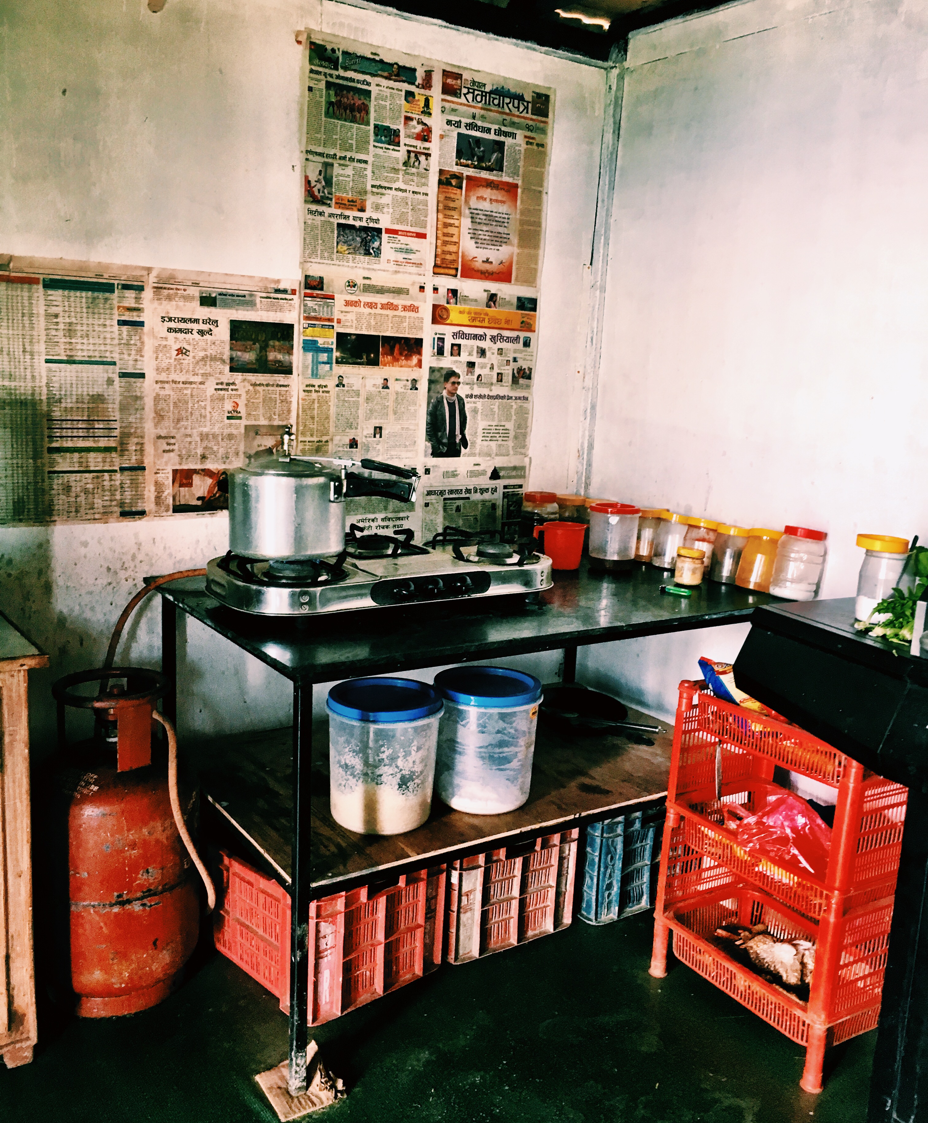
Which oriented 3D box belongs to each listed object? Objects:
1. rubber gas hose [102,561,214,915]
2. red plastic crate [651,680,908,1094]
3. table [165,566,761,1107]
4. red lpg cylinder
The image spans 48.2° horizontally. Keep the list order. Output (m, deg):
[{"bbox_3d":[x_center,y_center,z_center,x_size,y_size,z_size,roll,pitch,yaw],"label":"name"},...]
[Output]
[{"bbox_3d":[-0.630,0.371,2.143,0.197,0.766,0.354,-5,14,-34],"label":"rubber gas hose"},{"bbox_3d":[0.645,0.609,2.093,0.275,0.665,0.462,-5,14,-34],"label":"red plastic crate"},{"bbox_3d":[0.027,0.445,2.403,1.290,0.790,0.744,-5,14,-34],"label":"table"},{"bbox_3d":[-0.697,0.548,2.078,0.322,0.648,0.322,-5,14,-34],"label":"red lpg cylinder"}]

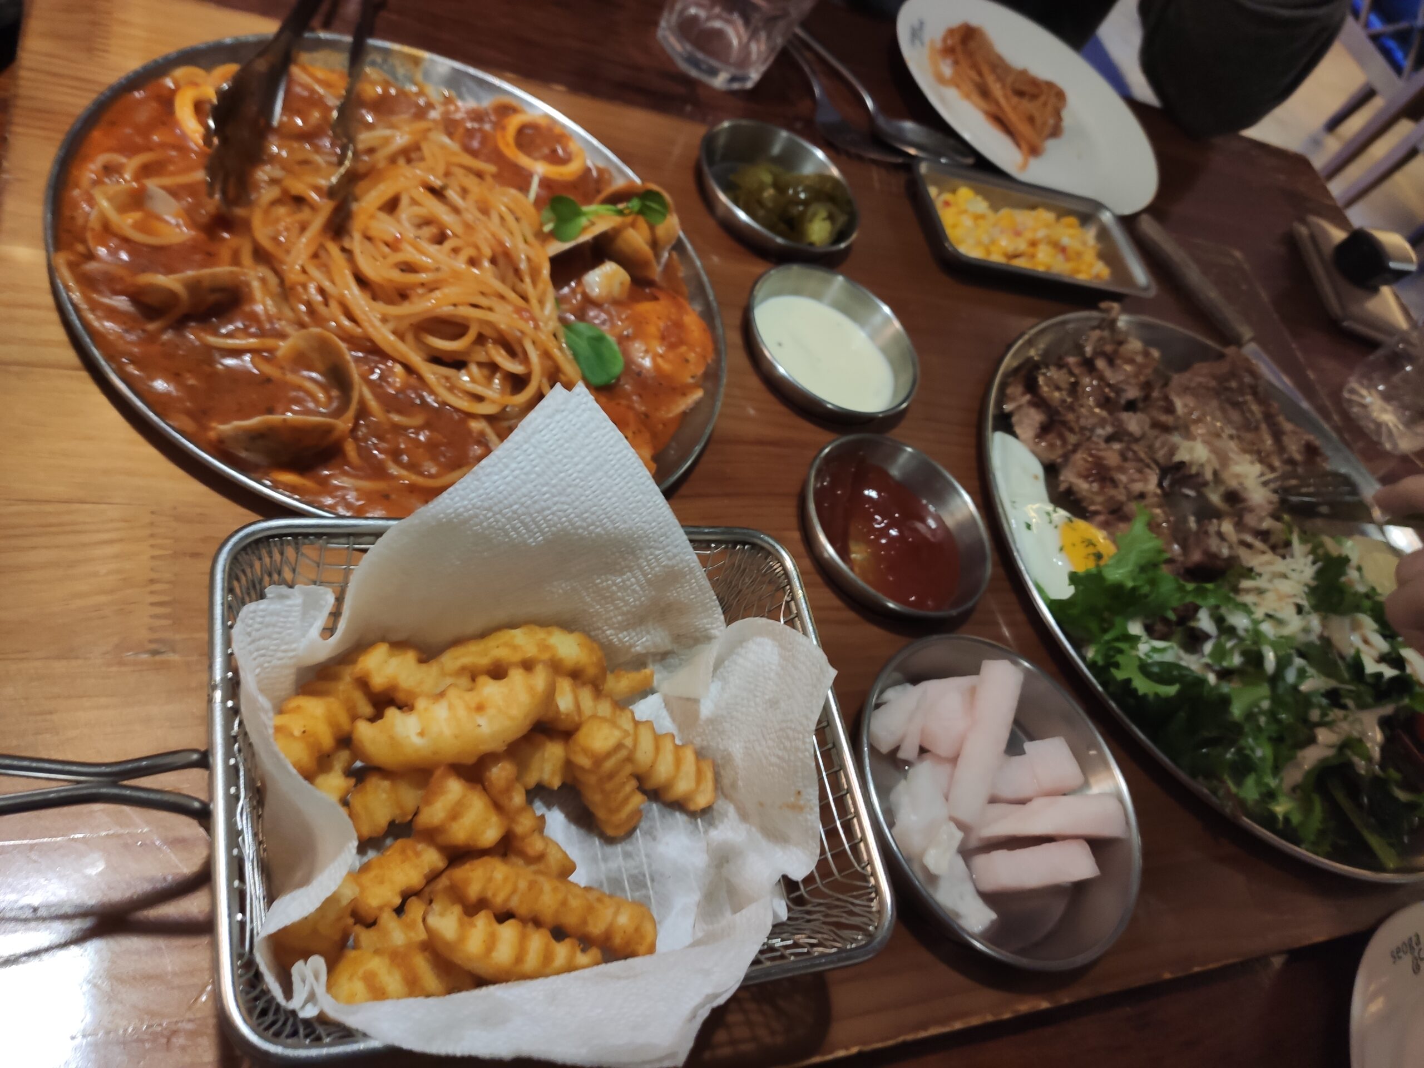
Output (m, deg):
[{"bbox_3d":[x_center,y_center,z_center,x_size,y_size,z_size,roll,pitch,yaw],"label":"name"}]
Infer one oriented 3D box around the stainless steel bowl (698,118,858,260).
[{"bbox_3d":[0.029,-0.164,0.533,0.086,0.029,0.086,14,54,-20],"label":"stainless steel bowl"}]

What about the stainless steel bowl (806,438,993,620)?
[{"bbox_3d":[0.071,0.003,0.445,0.086,0.029,0.086,14,54,-20],"label":"stainless steel bowl"}]

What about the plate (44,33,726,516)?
[{"bbox_3d":[-0.112,-0.096,0.413,0.243,0.028,0.243,39,49,0],"label":"plate"}]

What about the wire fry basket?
[{"bbox_3d":[-0.050,0.072,0.311,0.173,0.063,0.136,1,59,-28],"label":"wire fry basket"}]

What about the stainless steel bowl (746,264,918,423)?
[{"bbox_3d":[0.050,-0.080,0.489,0.086,0.029,0.086,14,54,-20],"label":"stainless steel bowl"}]

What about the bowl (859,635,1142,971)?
[{"bbox_3d":[0.095,0.099,0.389,0.117,0.037,0.117,14,54,-20],"label":"bowl"}]

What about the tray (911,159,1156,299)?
[{"bbox_3d":[0.185,-0.170,0.627,0.161,0.023,0.081,3,58,-27],"label":"tray"}]

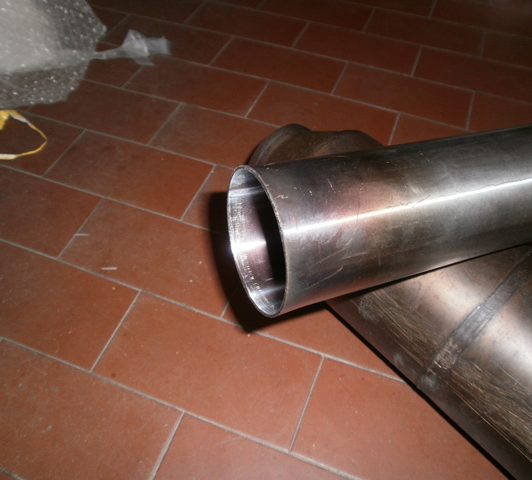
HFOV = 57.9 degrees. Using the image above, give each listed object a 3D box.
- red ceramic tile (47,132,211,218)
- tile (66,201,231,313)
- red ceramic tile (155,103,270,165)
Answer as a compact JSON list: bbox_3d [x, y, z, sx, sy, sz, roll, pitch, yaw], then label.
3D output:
[{"bbox_3d":[-0.137,-0.066,0.486,0.152,0.009,0.075,17,54,12],"label":"red ceramic tile"},{"bbox_3d":[-0.095,0.013,0.427,0.152,0.009,0.075,17,54,12],"label":"tile"},{"bbox_3d":[-0.038,-0.101,0.514,0.152,0.009,0.075,17,54,12],"label":"red ceramic tile"}]

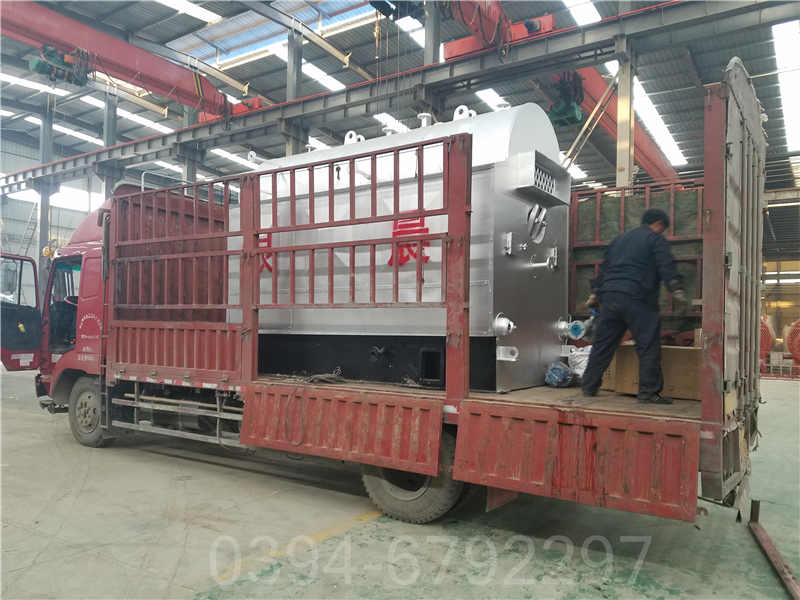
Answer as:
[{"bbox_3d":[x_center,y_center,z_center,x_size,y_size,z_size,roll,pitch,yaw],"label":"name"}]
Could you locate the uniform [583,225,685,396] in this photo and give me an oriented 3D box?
[{"bbox_3d":[1.857,0.100,4.820,0.470,1.400,0.670,2,-3,-38],"label":"uniform"}]

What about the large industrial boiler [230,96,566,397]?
[{"bbox_3d":[0.041,-0.555,6.798,3.592,2.790,1.910,-1,-3,33],"label":"large industrial boiler"}]

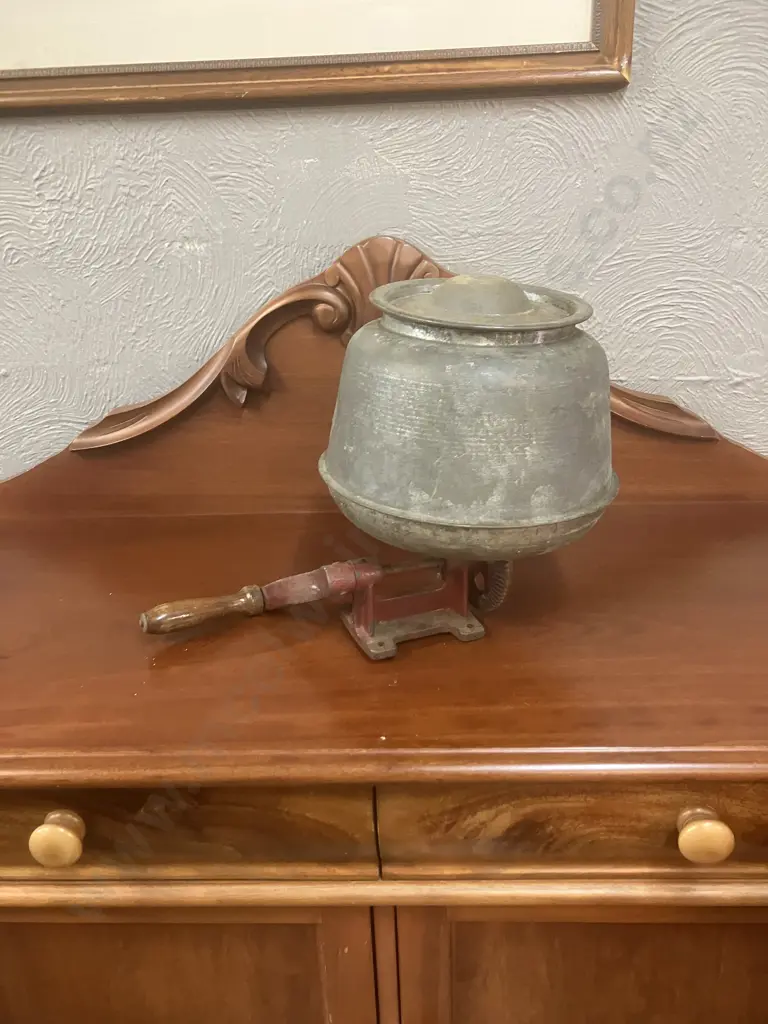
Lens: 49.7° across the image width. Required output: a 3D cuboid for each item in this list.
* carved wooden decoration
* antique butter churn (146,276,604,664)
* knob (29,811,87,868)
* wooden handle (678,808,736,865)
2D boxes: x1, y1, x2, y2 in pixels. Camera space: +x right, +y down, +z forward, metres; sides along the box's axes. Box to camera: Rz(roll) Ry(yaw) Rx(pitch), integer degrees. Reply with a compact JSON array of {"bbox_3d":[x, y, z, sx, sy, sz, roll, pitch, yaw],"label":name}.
[{"bbox_3d":[0.002,-0.208,1.032,0.837,0.258,0.043,-1,24,3],"label":"carved wooden decoration"},{"bbox_3d":[-0.007,-0.034,0.773,0.464,0.348,0.287,-9,25,-15],"label":"antique butter churn"},{"bbox_3d":[-0.292,0.297,0.746,0.048,0.048,0.038,-1,24,3],"label":"knob"},{"bbox_3d":[0.277,0.282,0.719,0.048,0.048,0.038,-1,24,3],"label":"wooden handle"}]

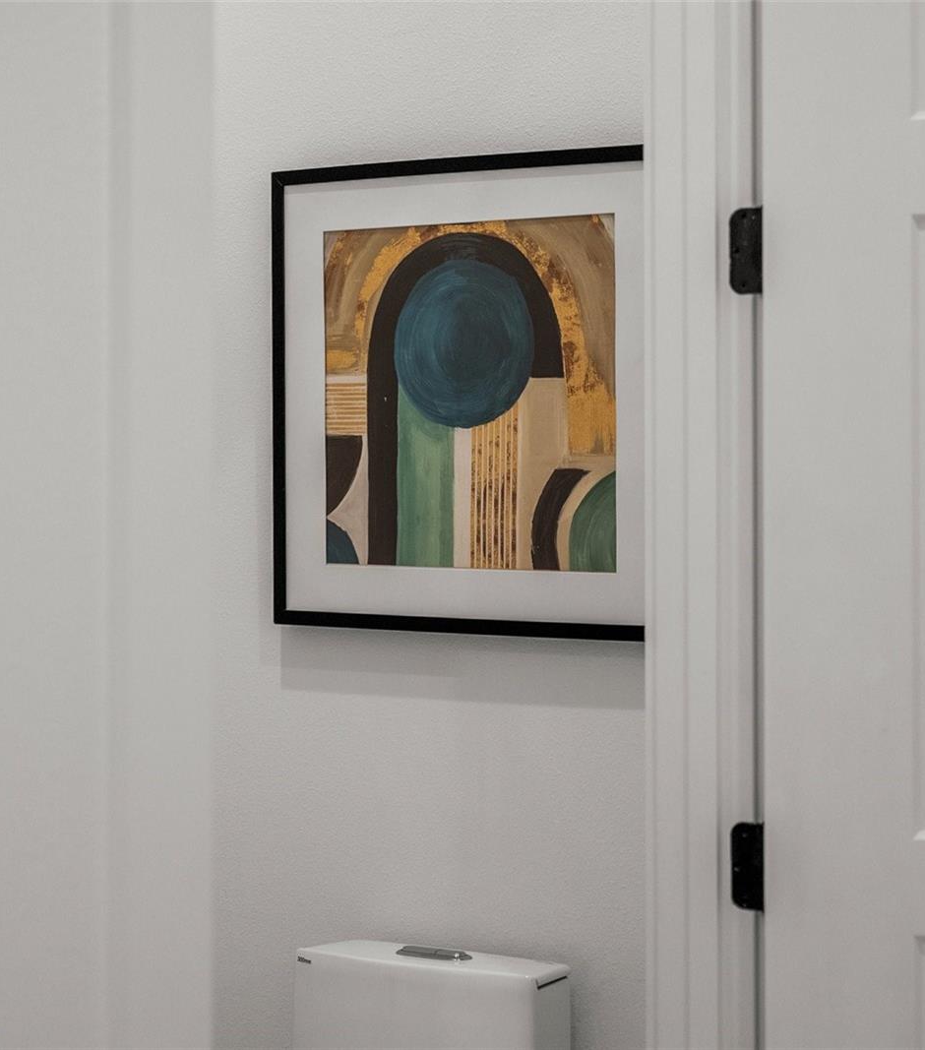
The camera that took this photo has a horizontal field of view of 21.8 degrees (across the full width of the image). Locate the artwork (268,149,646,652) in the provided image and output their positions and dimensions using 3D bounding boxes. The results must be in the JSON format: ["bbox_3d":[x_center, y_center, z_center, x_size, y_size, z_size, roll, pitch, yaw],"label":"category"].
[{"bbox_3d":[0.009,-0.164,3.063,0.600,0.603,0.030,1,3,32],"label":"artwork"}]

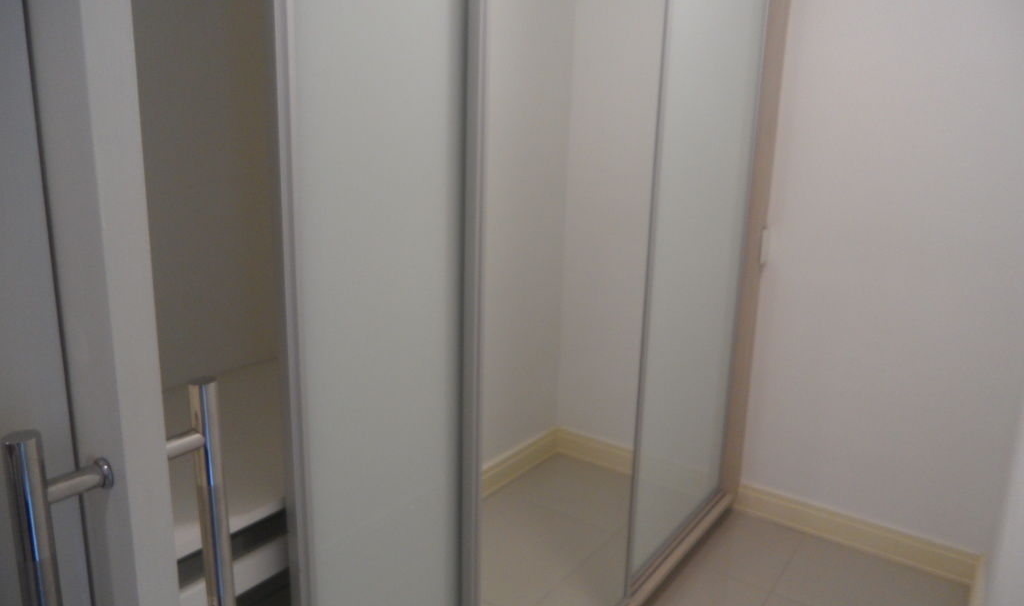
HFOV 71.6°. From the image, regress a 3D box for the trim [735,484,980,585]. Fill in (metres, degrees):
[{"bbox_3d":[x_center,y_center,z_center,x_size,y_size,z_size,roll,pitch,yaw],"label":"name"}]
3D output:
[{"bbox_3d":[1.201,0.817,2.556,0.806,0.105,0.020,10,15,35],"label":"trim"}]

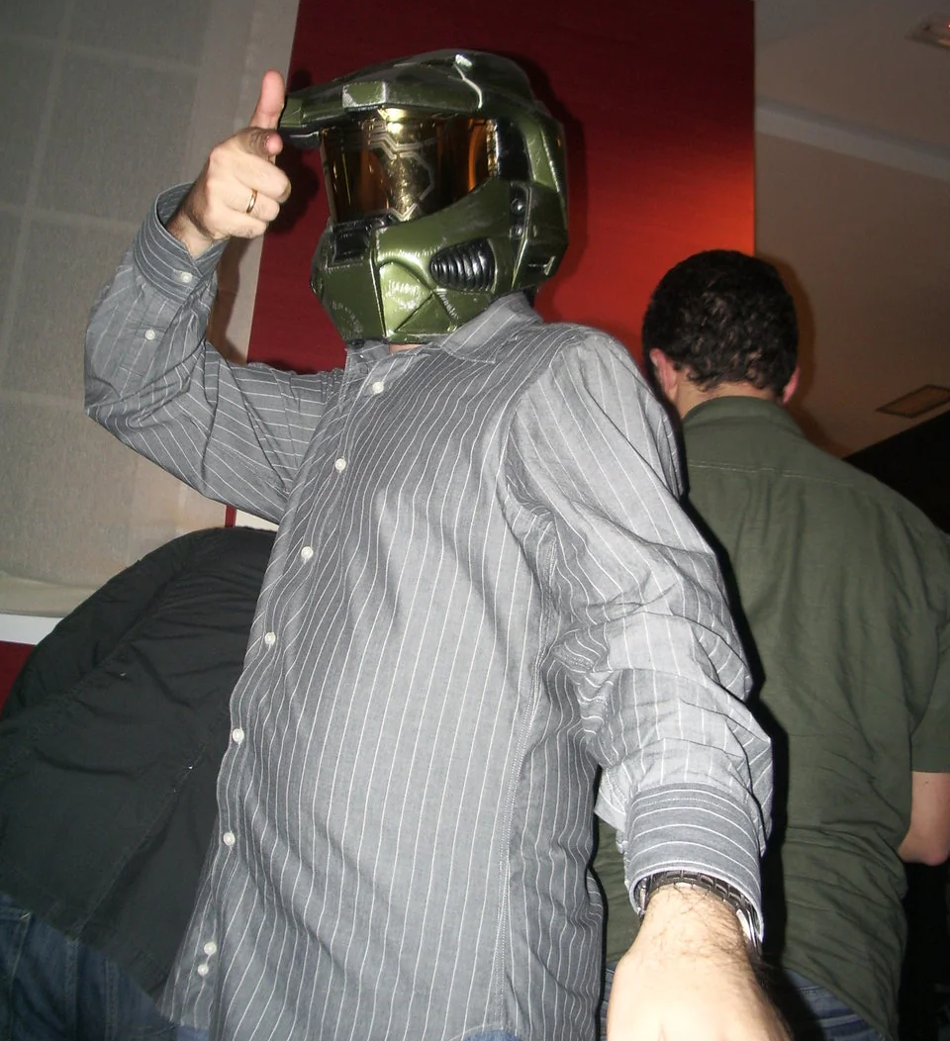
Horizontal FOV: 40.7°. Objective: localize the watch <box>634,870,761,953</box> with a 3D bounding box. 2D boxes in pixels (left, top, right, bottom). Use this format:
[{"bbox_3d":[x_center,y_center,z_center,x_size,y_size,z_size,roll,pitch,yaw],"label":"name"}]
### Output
[{"bbox_3d":[0.120,0.209,0.680,0.062,0.042,0.064,-21,-69,16],"label":"watch"}]

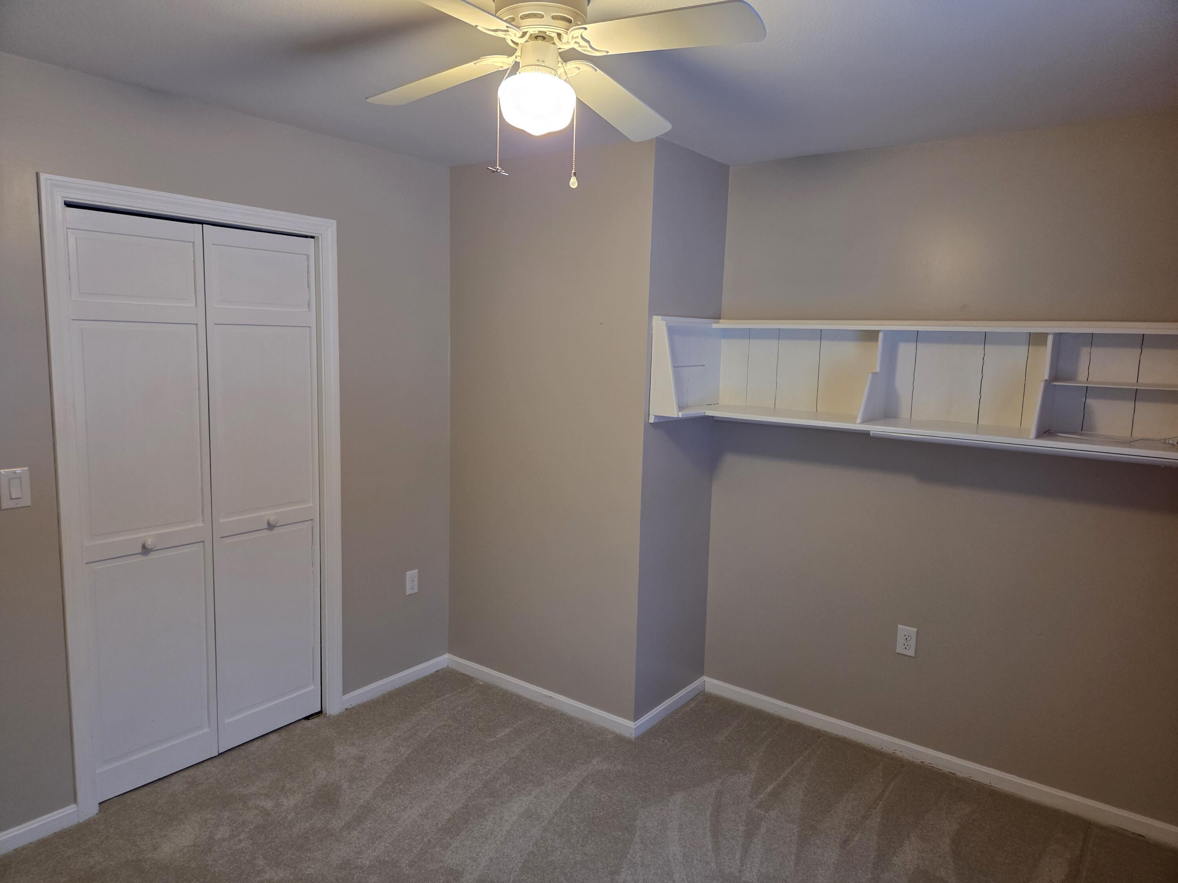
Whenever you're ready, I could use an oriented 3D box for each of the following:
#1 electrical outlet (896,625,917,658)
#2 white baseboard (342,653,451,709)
[{"bbox_3d":[1.268,0.799,3.123,0.071,0.116,0.010,7,9,37],"label":"electrical outlet"},{"bbox_3d":[-0.890,1.127,3.691,0.014,0.066,0.625,7,9,37],"label":"white baseboard"}]

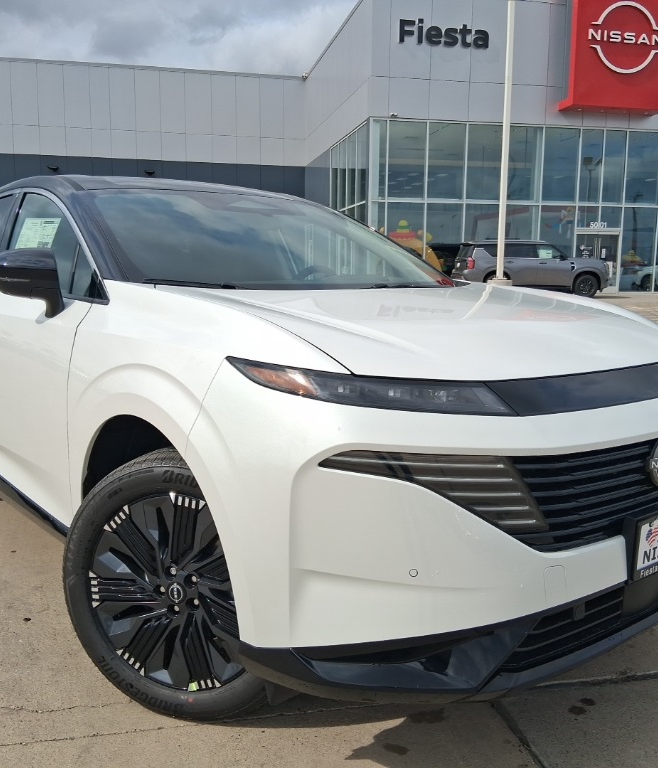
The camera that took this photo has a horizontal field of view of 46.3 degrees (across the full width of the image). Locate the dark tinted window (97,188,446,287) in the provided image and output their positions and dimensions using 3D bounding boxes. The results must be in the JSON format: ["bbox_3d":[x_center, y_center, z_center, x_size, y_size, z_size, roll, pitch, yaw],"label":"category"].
[{"bbox_3d":[-0.269,-0.603,3.260,1.460,0.120,0.960,-6,38,-40],"label":"dark tinted window"}]

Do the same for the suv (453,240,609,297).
[{"bbox_3d":[7.000,-3.980,26.900,5.250,1.930,2.050,0,8,-7],"label":"suv"}]

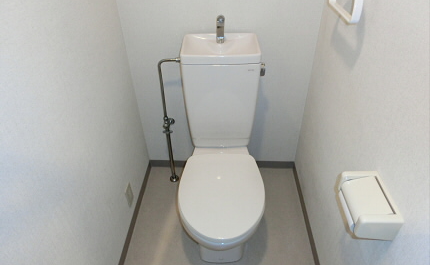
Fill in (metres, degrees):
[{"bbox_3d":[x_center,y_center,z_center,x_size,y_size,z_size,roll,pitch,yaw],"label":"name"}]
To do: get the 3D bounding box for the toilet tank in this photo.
[{"bbox_3d":[0.036,-0.171,1.486,0.335,0.455,0.207,0,38,3],"label":"toilet tank"}]

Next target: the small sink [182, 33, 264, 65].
[{"bbox_3d":[0.029,-0.372,1.328,0.336,0.059,0.213,0,38,3],"label":"small sink"}]

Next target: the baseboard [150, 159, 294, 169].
[{"bbox_3d":[0.047,0.215,1.948,0.934,0.060,0.010,0,38,3],"label":"baseboard"}]

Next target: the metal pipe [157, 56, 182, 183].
[{"bbox_3d":[-0.217,-0.021,1.648,0.134,0.823,0.056,0,38,3],"label":"metal pipe"}]

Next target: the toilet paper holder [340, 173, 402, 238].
[{"bbox_3d":[0.404,0.196,0.807,0.107,0.083,0.170,0,38,3],"label":"toilet paper holder"}]

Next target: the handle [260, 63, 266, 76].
[{"bbox_3d":[0.213,-0.282,1.329,0.028,0.047,0.035,0,38,3],"label":"handle"}]

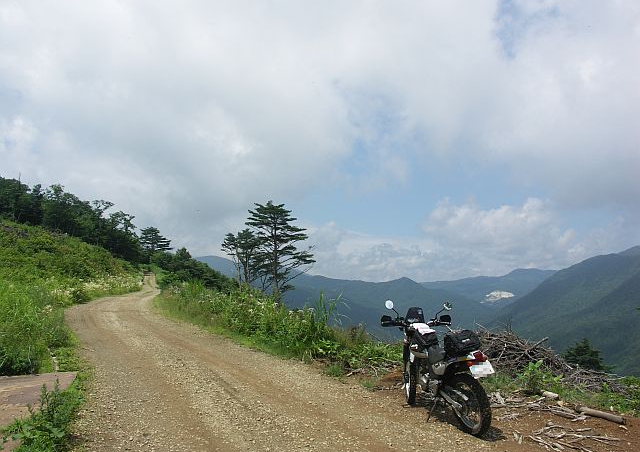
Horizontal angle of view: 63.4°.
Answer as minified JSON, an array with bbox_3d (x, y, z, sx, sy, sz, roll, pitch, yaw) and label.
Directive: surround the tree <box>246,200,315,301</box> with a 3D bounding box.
[{"bbox_3d":[-3.052,2.047,40.000,5.250,8.040,4.940,0,-5,0],"label":"tree"}]

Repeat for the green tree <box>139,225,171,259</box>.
[{"bbox_3d":[-29.411,3.554,92.000,5.690,6.930,5.510,0,-5,0],"label":"green tree"}]

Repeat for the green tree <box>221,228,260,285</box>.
[{"bbox_3d":[-6.757,2.762,44.000,3.400,5.100,3.230,0,-5,0],"label":"green tree"}]

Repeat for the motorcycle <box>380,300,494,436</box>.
[{"bbox_3d":[1.283,1.515,5.825,0.820,1.270,2.050,-4,-4,-20],"label":"motorcycle"}]

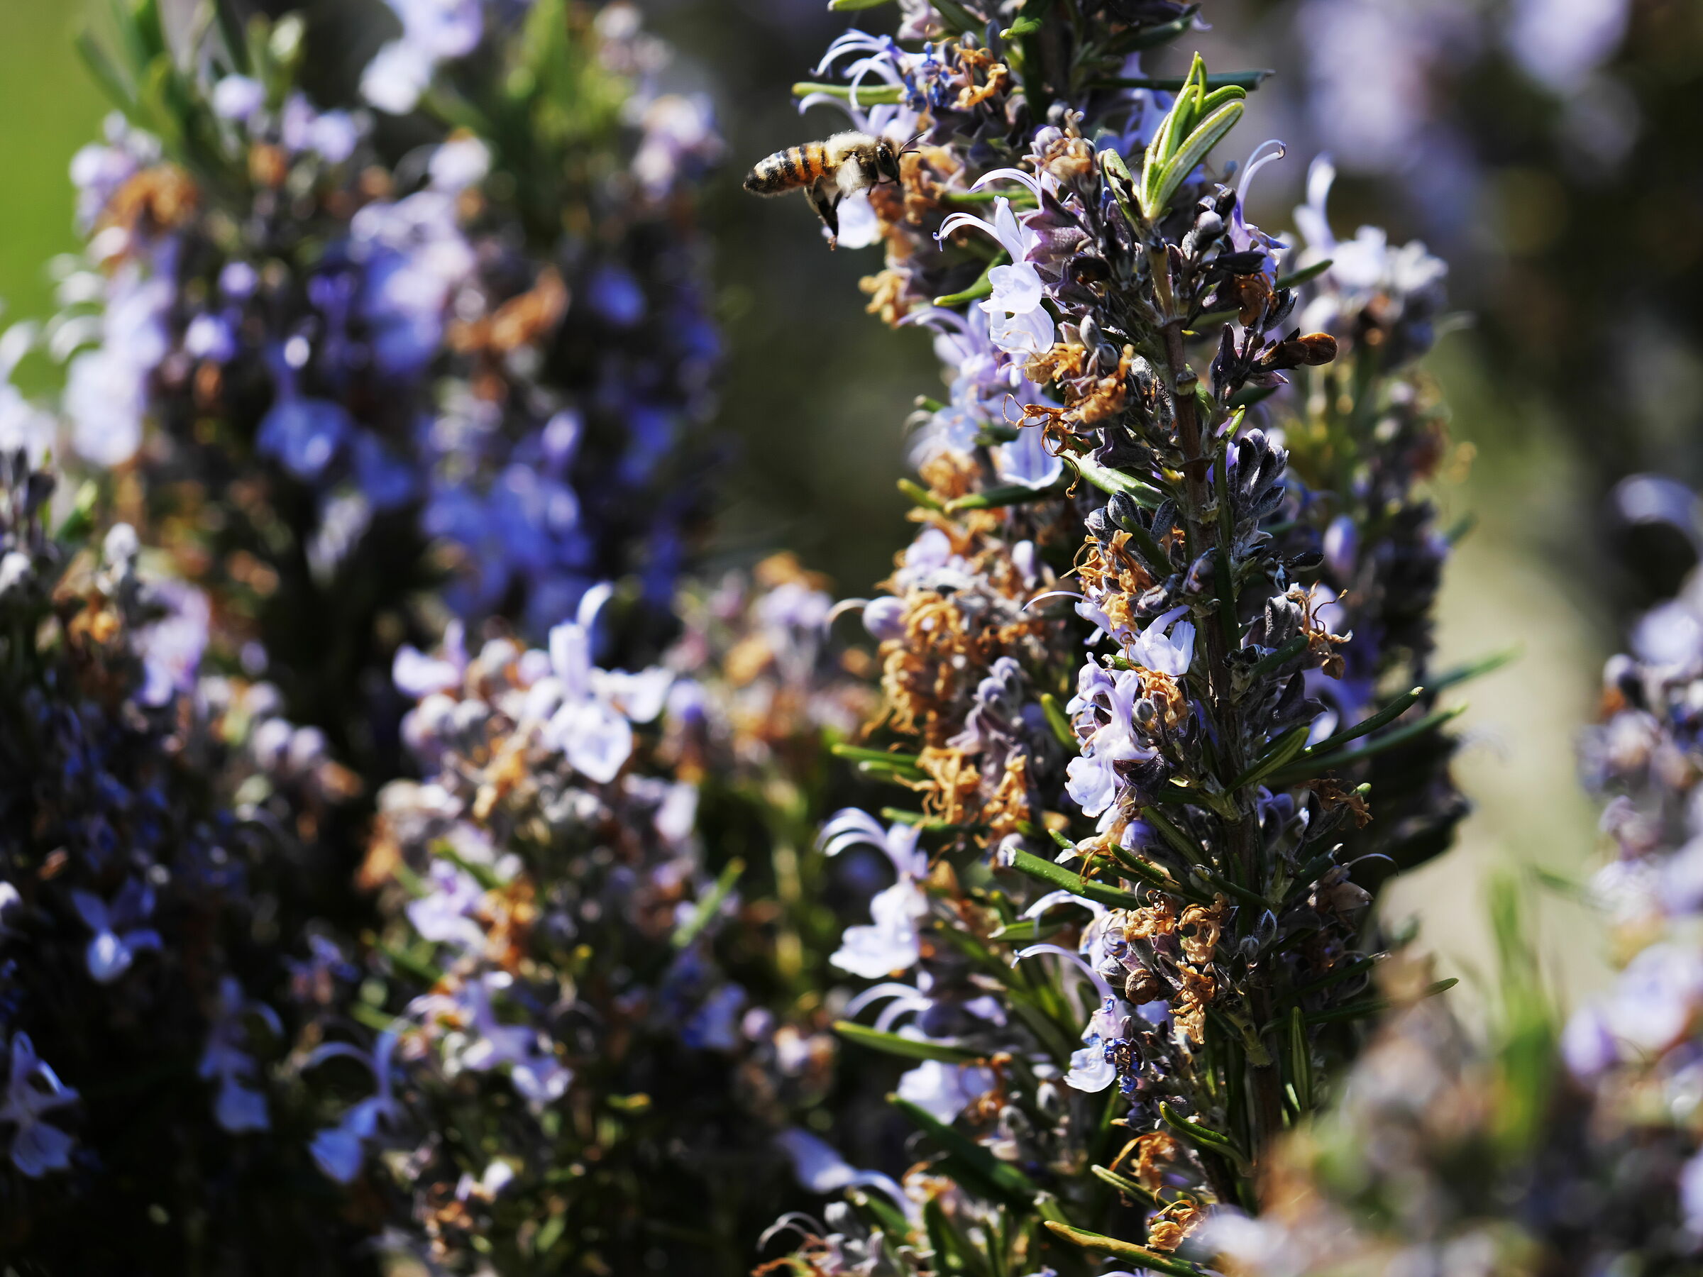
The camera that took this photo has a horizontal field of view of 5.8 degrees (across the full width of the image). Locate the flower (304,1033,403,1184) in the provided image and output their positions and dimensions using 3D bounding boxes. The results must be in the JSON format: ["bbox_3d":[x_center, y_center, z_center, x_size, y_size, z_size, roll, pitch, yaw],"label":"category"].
[{"bbox_3d":[-0.041,0.039,1.395,0.007,0.013,0.007,-4,11,-23],"label":"flower"}]

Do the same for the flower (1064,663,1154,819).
[{"bbox_3d":[0.021,0.008,1.360,0.007,0.013,0.007,-6,11,-30],"label":"flower"}]

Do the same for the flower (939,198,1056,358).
[{"bbox_3d":[0.012,-0.029,1.360,0.009,0.013,0.007,-4,11,-23],"label":"flower"}]

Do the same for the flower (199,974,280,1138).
[{"bbox_3d":[-0.051,0.035,1.400,0.006,0.013,0.006,-9,13,-41],"label":"flower"}]

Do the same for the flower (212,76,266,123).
[{"bbox_3d":[-0.054,-0.047,1.470,0.004,0.004,0.004,6,11,30],"label":"flower"}]

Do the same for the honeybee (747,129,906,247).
[{"bbox_3d":[-0.002,-0.036,1.360,0.013,0.009,0.007,-8,10,-3],"label":"honeybee"}]

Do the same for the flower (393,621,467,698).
[{"bbox_3d":[-0.035,0.002,1.410,0.006,0.006,0.006,-6,11,-30],"label":"flower"}]

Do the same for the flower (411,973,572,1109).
[{"bbox_3d":[-0.030,0.033,1.400,0.011,0.011,0.011,-9,13,-41],"label":"flower"}]

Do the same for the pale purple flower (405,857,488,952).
[{"bbox_3d":[-0.034,0.022,1.400,0.006,0.008,0.006,-8,13,-40],"label":"pale purple flower"}]

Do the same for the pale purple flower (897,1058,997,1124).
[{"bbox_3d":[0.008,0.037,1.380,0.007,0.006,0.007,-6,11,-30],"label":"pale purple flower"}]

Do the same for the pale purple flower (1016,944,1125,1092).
[{"bbox_3d":[0.018,0.031,1.360,0.008,0.012,0.007,-4,10,-20],"label":"pale purple flower"}]

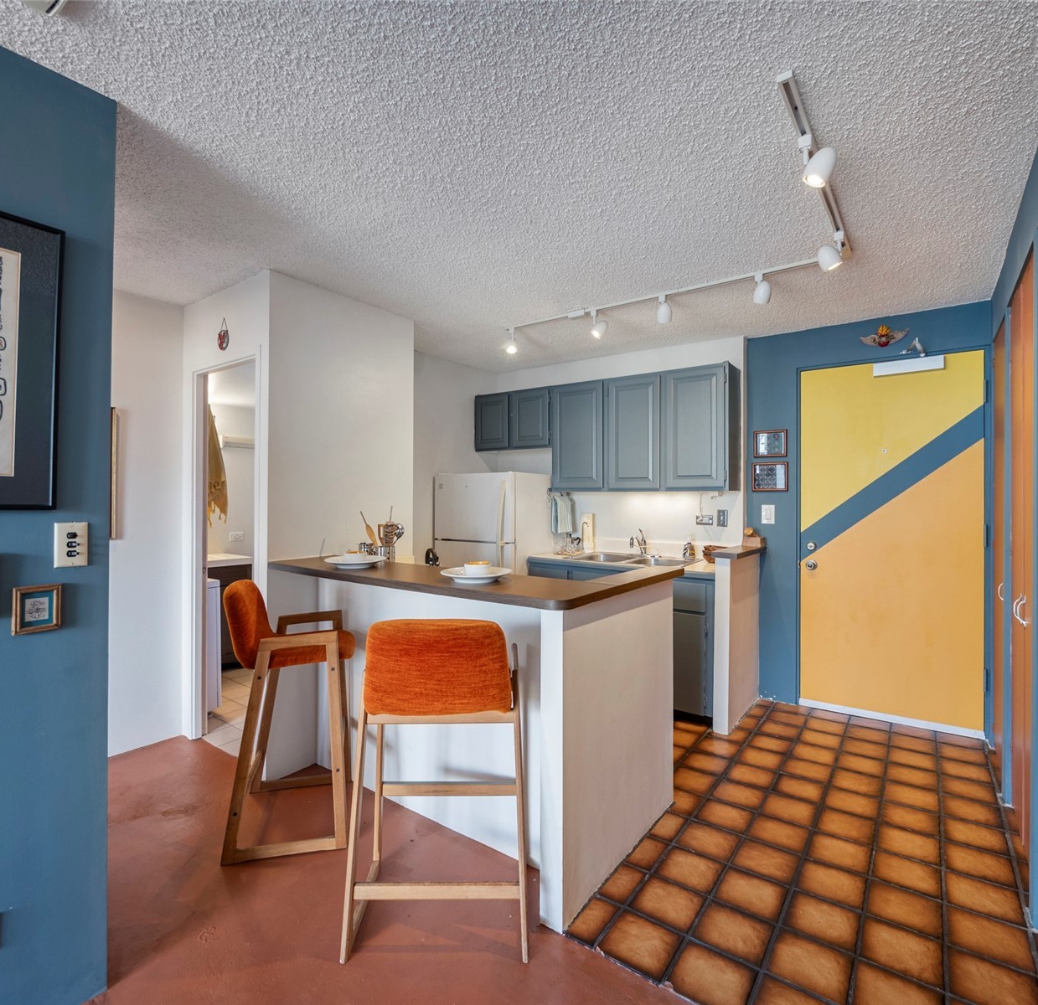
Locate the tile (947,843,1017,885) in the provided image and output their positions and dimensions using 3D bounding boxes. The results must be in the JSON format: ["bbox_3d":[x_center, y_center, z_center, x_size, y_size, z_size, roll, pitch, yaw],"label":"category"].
[{"bbox_3d":[1.649,1.301,1.946,0.188,0.012,0.187,-1,-1,37],"label":"tile"}]

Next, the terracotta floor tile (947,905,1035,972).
[{"bbox_3d":[1.384,1.290,1.606,0.189,0.010,0.190,0,0,37],"label":"terracotta floor tile"}]

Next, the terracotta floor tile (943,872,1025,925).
[{"bbox_3d":[1.562,1.337,1.822,0.197,0.012,0.197,0,0,37],"label":"terracotta floor tile"}]

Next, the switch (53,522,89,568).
[{"bbox_3d":[-1.131,0.107,1.371,0.012,0.114,0.070,0,0,37],"label":"switch"}]

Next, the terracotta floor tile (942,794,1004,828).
[{"bbox_3d":[1.923,1.320,2.300,0.196,0.012,0.196,0,0,36],"label":"terracotta floor tile"}]

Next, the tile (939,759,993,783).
[{"bbox_3d":[2.146,1.294,2.603,0.189,0.010,0.190,0,0,37],"label":"tile"}]

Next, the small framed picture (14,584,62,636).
[{"bbox_3d":[-1.169,0.257,1.313,0.018,0.107,0.090,0,0,37],"label":"small framed picture"}]

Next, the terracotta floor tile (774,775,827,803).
[{"bbox_3d":[1.262,1.294,2.450,0.189,0.010,0.190,0,0,37],"label":"terracotta floor tile"}]

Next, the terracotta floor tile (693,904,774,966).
[{"bbox_3d":[0.659,1.317,1.666,0.186,0.010,0.186,0,0,37],"label":"terracotta floor tile"}]

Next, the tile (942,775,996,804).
[{"bbox_3d":[2.074,1.337,2.500,0.197,0.012,0.197,0,0,37],"label":"tile"}]

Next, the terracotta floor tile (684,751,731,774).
[{"bbox_3d":[0.960,1.321,2.761,0.186,0.010,0.186,0,0,37],"label":"terracotta floor tile"}]

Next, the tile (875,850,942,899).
[{"bbox_3d":[1.361,1.305,1.902,0.188,0.012,0.187,-1,-1,37],"label":"tile"}]

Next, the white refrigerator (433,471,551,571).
[{"bbox_3d":[-0.133,0.560,4.246,0.735,1.528,0.730,0,0,33],"label":"white refrigerator"}]

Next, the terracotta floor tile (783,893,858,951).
[{"bbox_3d":[0.968,1.337,1.728,0.197,0.012,0.197,0,0,37],"label":"terracotta floor tile"}]

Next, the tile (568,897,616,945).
[{"bbox_3d":[0.238,1.291,1.667,0.091,0.010,0.190,0,0,37],"label":"tile"}]

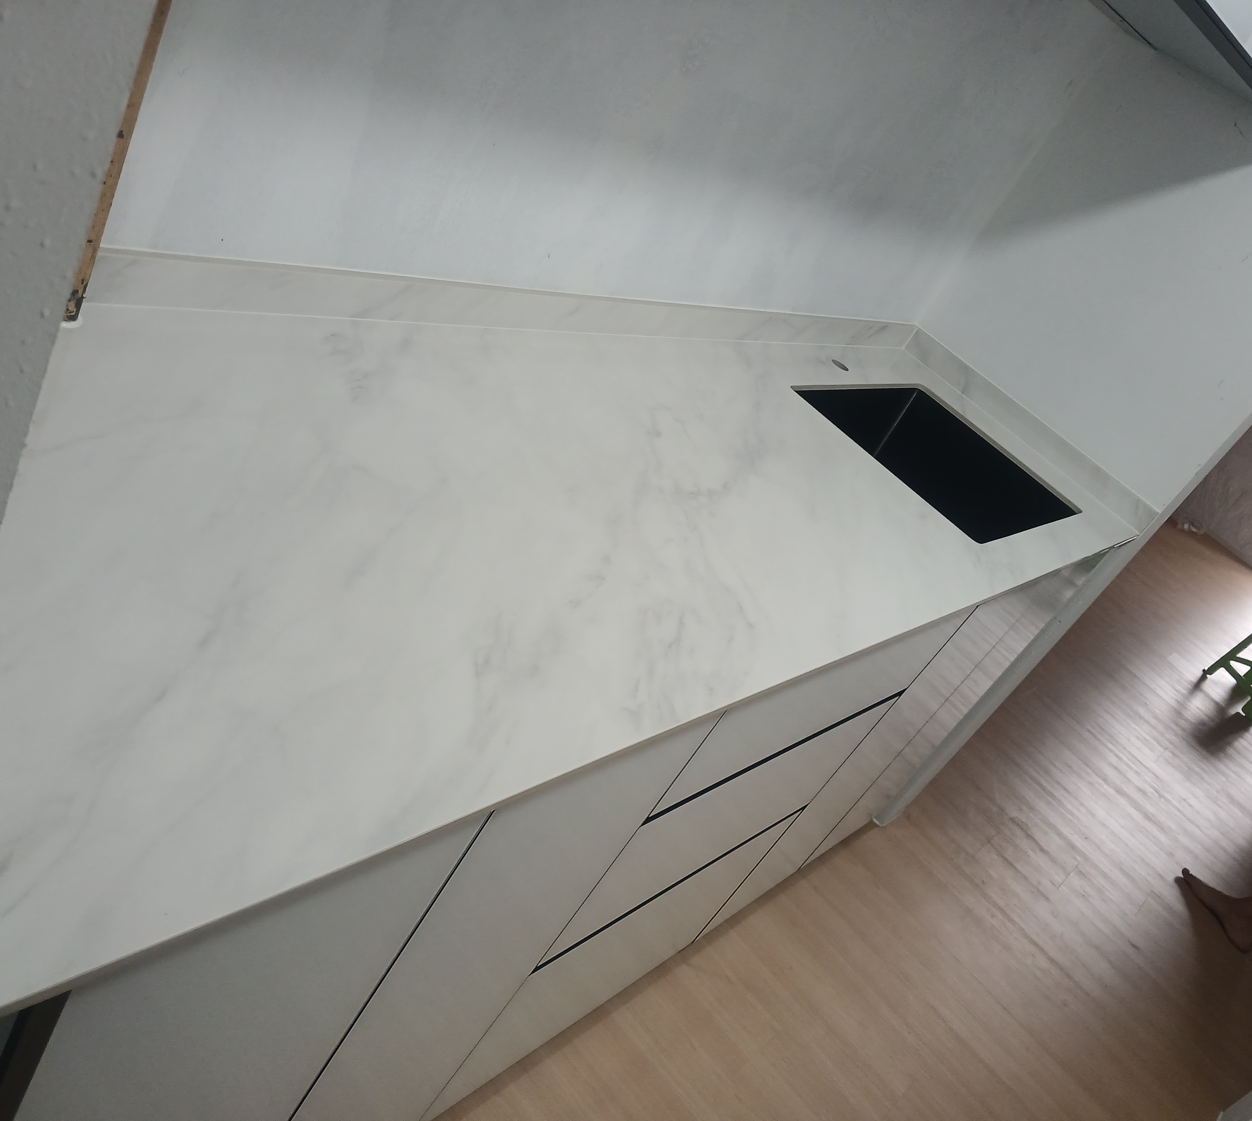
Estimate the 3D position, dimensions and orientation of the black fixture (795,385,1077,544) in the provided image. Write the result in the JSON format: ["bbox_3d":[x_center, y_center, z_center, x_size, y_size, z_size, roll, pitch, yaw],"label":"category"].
[{"bbox_3d":[0.489,-0.093,2.027,0.410,0.210,0.550,45,31,23],"label":"black fixture"}]

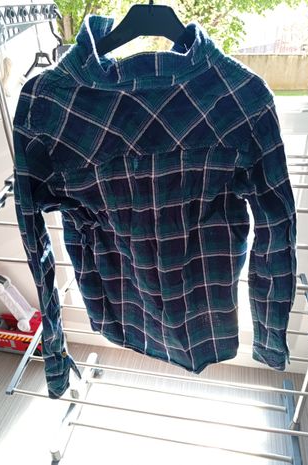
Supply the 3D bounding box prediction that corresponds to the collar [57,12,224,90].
[{"bbox_3d":[-0.013,-0.234,0.459,0.192,0.080,0.095,2,26,8],"label":"collar"}]

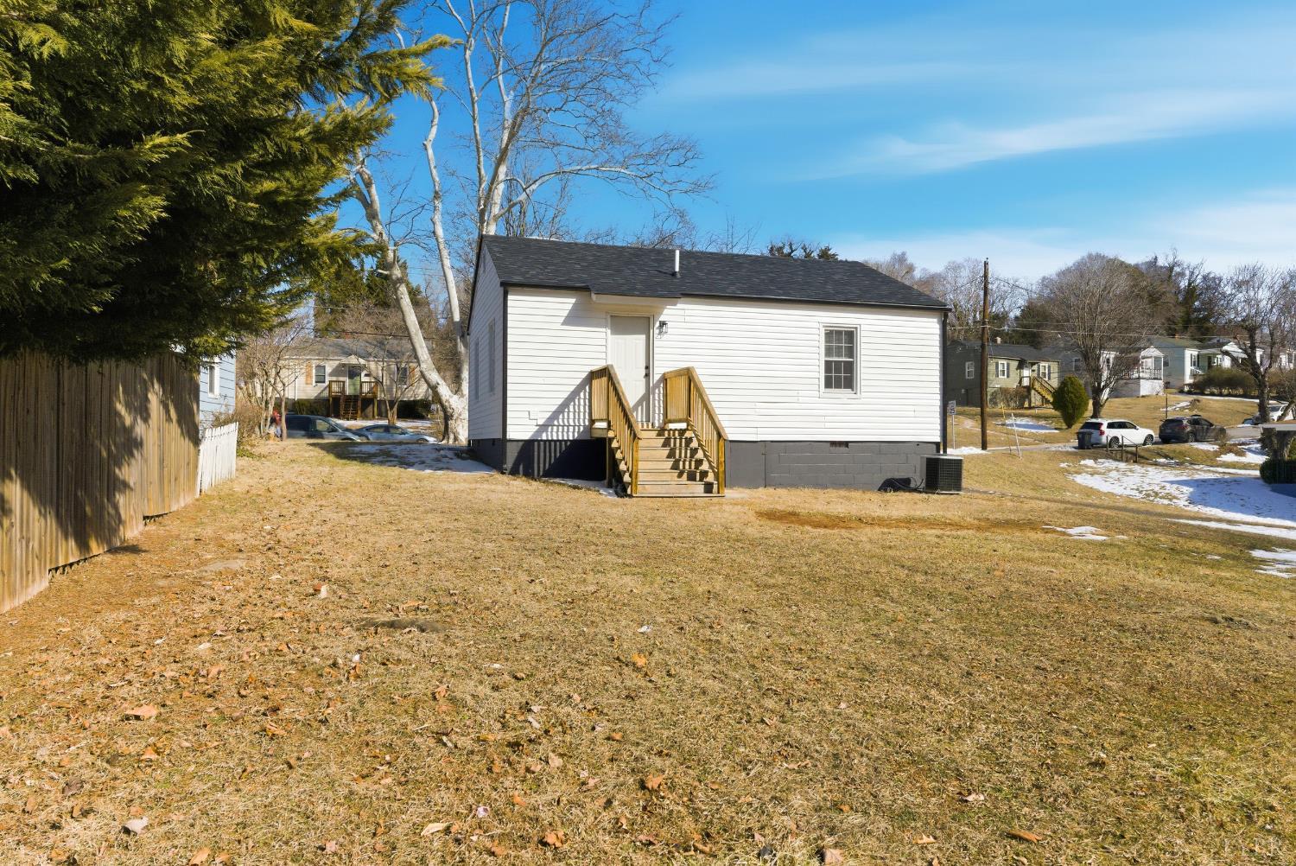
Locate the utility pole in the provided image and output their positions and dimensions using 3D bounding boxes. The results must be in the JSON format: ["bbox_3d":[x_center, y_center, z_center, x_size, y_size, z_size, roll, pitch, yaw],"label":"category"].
[{"bbox_3d":[17.957,-4.202,46.000,0.320,10.250,0.320,0,-1,-17],"label":"utility pole"}]

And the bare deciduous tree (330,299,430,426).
[{"bbox_3d":[-17.691,-4.707,57.000,6.300,8.000,6.300,0,-1,-15],"label":"bare deciduous tree"}]

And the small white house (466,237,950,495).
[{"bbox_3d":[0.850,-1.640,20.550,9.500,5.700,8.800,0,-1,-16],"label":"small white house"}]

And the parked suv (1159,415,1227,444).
[{"bbox_3d":[37.366,-0.188,59.300,4.600,1.700,1.860,0,-1,-22],"label":"parked suv"}]

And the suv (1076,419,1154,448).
[{"bbox_3d":[31.181,0.067,57.500,4.900,1.760,1.980,0,-1,-20],"label":"suv"}]

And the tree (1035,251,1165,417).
[{"bbox_3d":[37.296,-7.983,71.000,9.600,13.400,9.600,0,-1,-17],"label":"tree"}]

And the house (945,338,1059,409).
[{"bbox_3d":[32.000,-5.200,80.800,10.300,6.200,7.600,0,-1,-31],"label":"house"}]

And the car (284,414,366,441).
[{"bbox_3d":[-16.965,-0.104,44.500,4.950,1.740,1.950,0,-1,-15],"label":"car"}]

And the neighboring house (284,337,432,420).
[{"bbox_3d":[-21.700,-4.000,64.400,10.400,6.100,7.600,0,-1,-15],"label":"neighboring house"}]

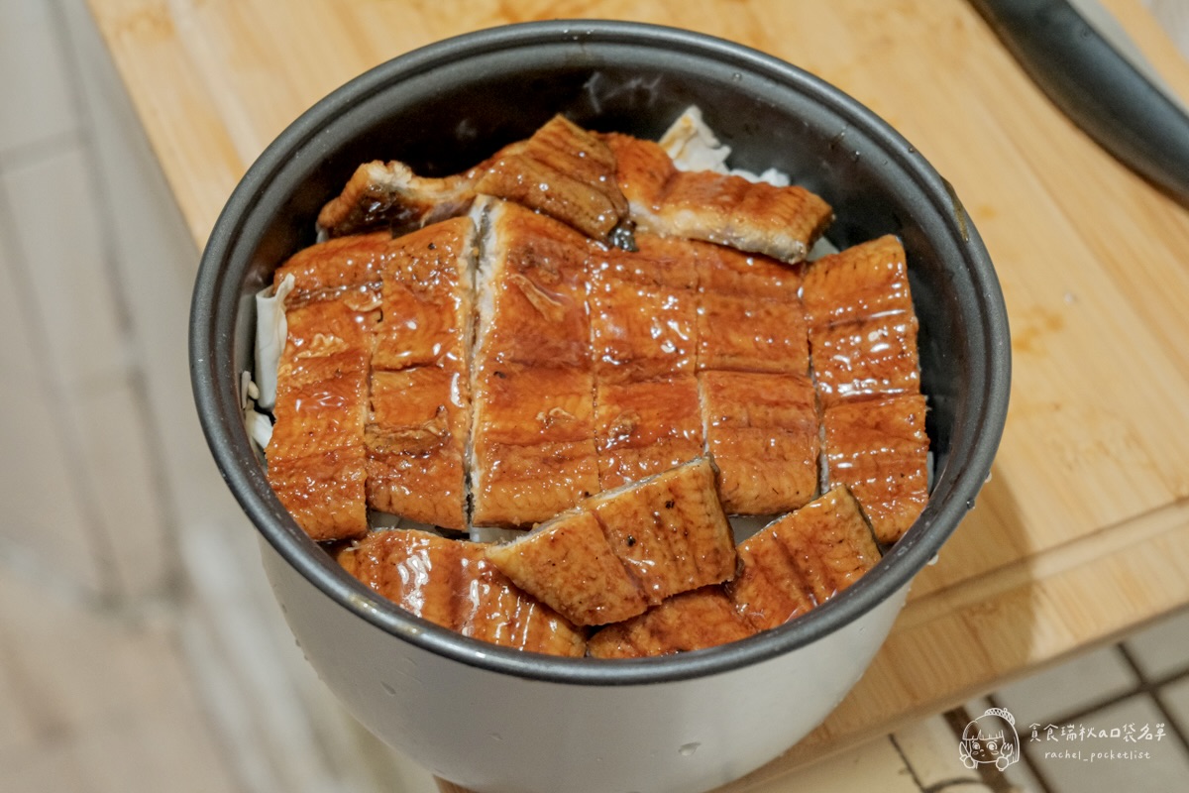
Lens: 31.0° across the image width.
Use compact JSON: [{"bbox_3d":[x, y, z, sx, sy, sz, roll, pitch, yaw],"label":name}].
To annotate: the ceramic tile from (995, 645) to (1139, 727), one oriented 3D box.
[{"bbox_3d":[0.139,0.080,0.665,0.042,0.007,0.042,-19,59,-15],"label":"ceramic tile"}]

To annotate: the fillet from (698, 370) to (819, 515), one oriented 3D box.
[{"bbox_3d":[0.045,0.015,0.584,0.031,0.015,0.041,1,56,-3],"label":"fillet"}]

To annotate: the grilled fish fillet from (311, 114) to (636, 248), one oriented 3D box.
[{"bbox_3d":[-0.035,-0.054,0.620,0.086,0.026,0.040,-6,56,-7],"label":"grilled fish fillet"}]

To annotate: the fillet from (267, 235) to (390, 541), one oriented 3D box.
[{"bbox_3d":[-0.073,-0.002,0.591,0.029,0.017,0.093,1,56,-3],"label":"fillet"}]

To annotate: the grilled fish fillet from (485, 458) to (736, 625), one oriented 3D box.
[{"bbox_3d":[0.007,0.043,0.555,0.062,0.017,0.029,-22,59,-17],"label":"grilled fish fillet"}]

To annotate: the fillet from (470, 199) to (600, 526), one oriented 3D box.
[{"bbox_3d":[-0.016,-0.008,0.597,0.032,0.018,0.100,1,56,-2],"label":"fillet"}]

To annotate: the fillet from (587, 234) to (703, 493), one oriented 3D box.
[{"bbox_3d":[0.015,-0.007,0.598,0.029,0.016,0.087,1,56,-2],"label":"fillet"}]

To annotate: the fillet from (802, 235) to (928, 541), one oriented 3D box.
[{"bbox_3d":[0.076,-0.001,0.597,0.027,0.016,0.095,-1,56,-3],"label":"fillet"}]

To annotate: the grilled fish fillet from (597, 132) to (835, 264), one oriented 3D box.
[{"bbox_3d":[0.033,-0.055,0.623,0.067,0.019,0.022,16,56,8],"label":"grilled fish fillet"}]

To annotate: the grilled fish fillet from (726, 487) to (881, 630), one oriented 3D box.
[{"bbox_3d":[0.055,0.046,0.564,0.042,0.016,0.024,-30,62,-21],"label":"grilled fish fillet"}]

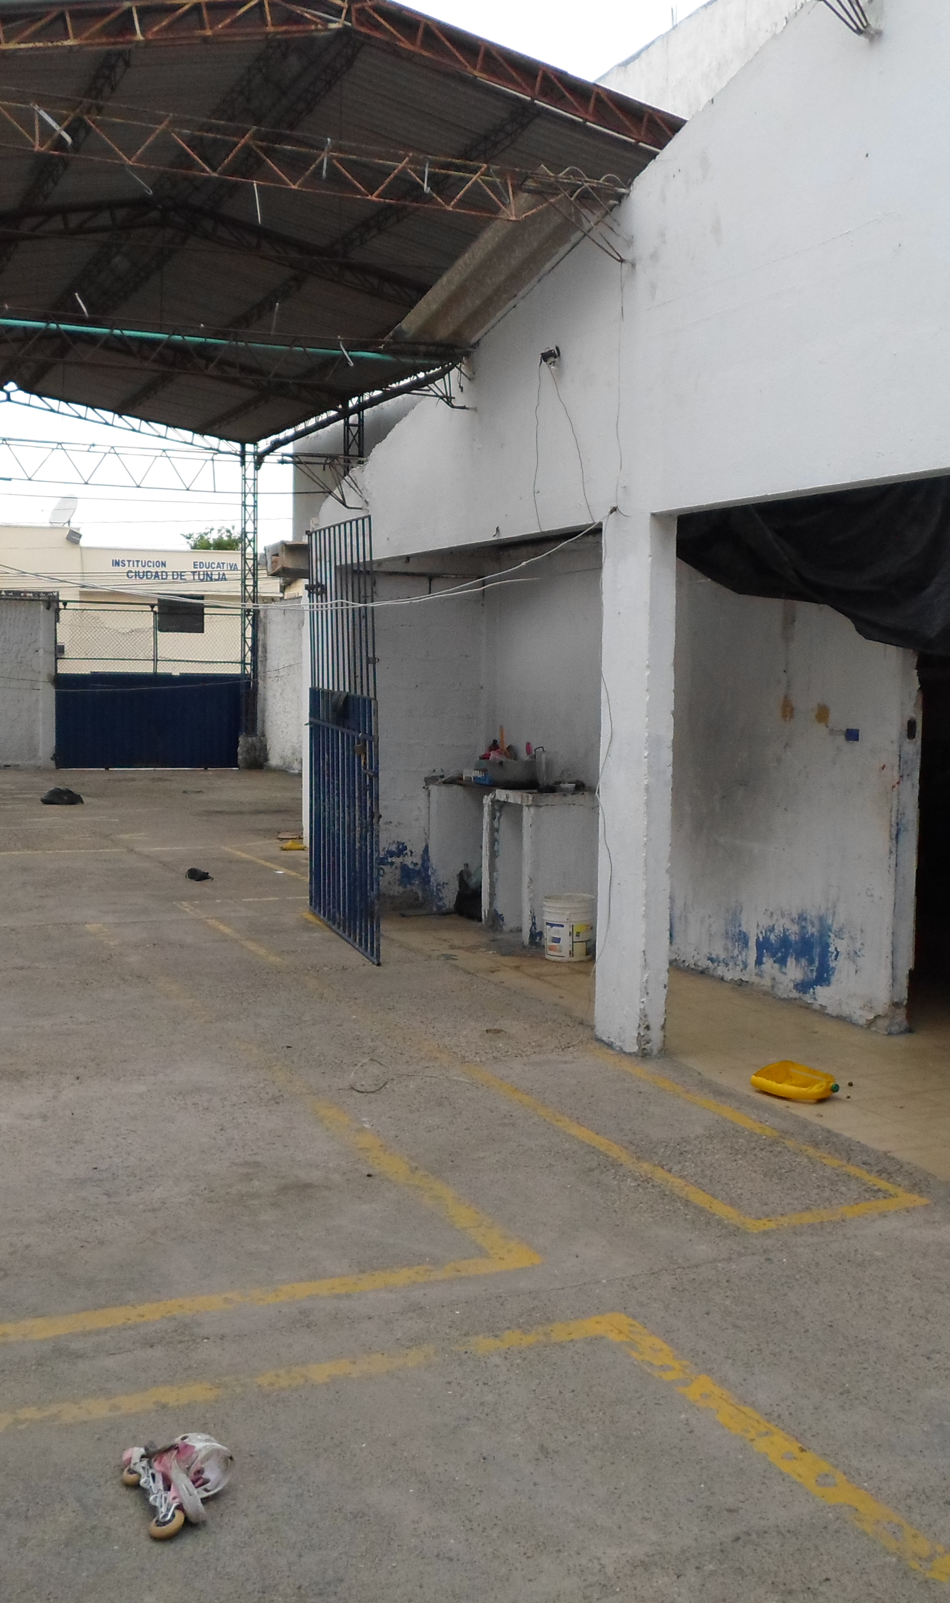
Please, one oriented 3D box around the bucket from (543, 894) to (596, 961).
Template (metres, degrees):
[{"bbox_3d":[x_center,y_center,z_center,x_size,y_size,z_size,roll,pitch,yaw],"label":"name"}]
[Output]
[{"bbox_3d":[0.548,0.731,8.947,0.305,0.370,0.305,1,4,0],"label":"bucket"}]

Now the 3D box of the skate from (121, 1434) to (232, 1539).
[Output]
[{"bbox_3d":[-0.559,1.290,2.932,0.225,0.120,0.255,-7,8,-31],"label":"skate"}]

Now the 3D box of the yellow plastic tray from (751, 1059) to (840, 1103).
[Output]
[{"bbox_3d":[1.268,1.097,6.046,0.240,0.090,0.330,-2,5,-38],"label":"yellow plastic tray"}]

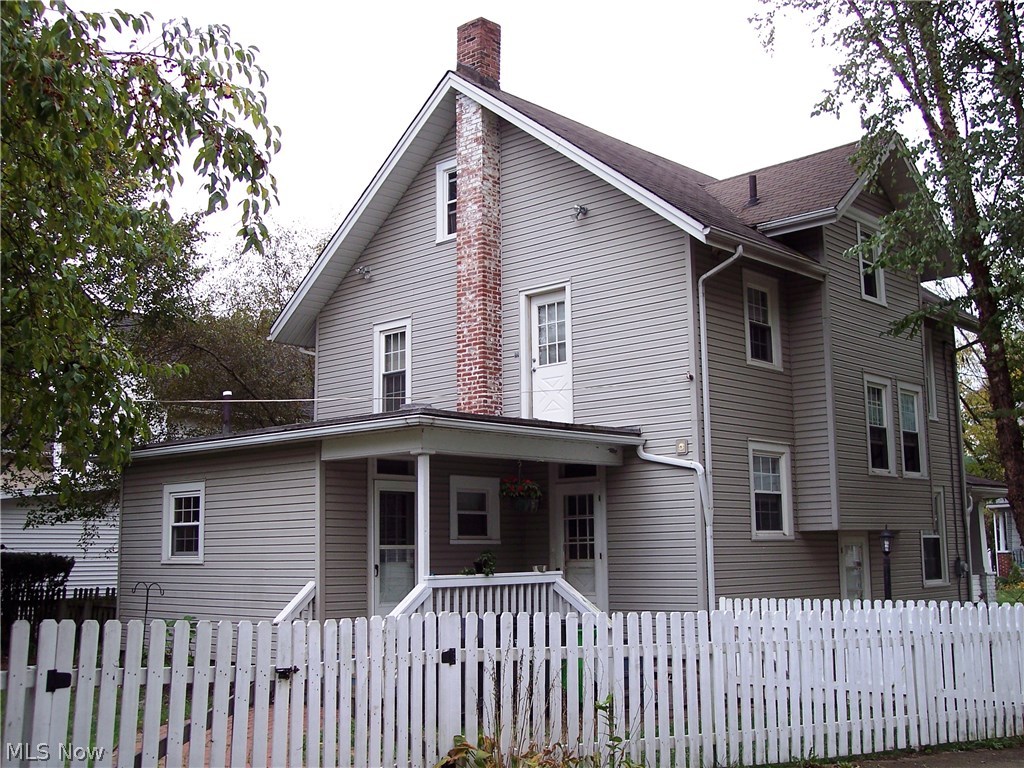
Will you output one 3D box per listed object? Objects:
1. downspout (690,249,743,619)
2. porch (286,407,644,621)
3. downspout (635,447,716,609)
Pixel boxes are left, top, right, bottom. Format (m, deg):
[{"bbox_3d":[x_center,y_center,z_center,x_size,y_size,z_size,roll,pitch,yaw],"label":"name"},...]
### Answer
[{"bbox_3d":[2.735,1.070,14.713,0.600,5.870,0.110,-9,-12,43],"label":"downspout"},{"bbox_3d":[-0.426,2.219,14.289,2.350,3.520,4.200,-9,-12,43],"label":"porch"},{"bbox_3d":[2.132,2.397,14.858,0.960,3.300,0.460,-9,-12,43],"label":"downspout"}]

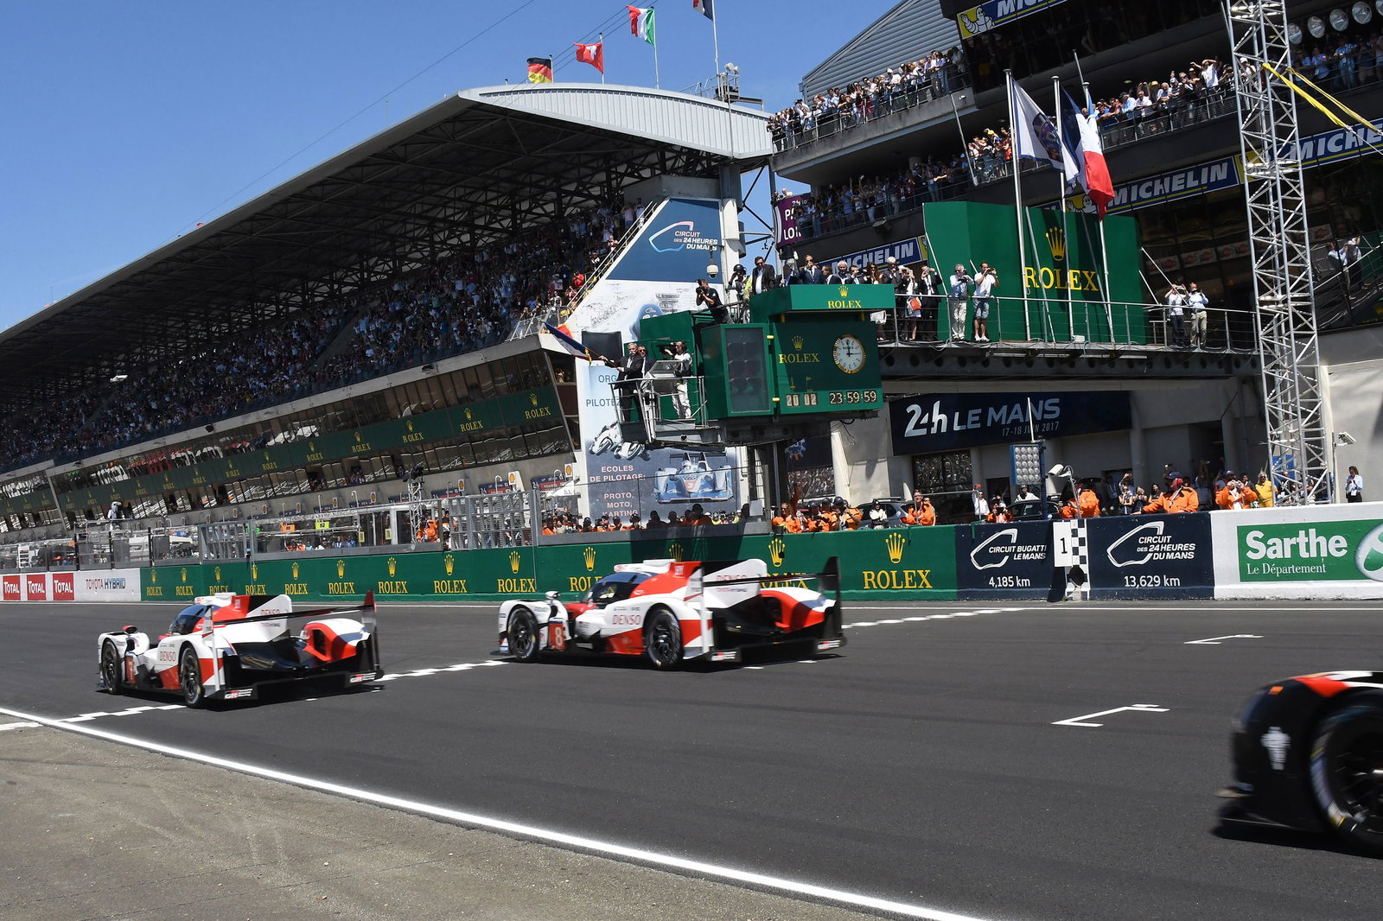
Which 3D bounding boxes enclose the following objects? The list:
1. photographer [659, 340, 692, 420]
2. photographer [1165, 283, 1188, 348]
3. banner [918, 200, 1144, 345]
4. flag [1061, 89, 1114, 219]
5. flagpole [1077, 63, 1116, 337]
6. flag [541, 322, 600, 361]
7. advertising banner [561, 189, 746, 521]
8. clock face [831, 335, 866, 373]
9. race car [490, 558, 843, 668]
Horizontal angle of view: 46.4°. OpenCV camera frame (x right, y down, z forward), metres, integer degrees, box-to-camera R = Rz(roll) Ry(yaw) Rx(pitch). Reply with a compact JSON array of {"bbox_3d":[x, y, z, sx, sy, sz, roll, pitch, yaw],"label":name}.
[{"bbox_3d":[-0.343,-1.814,36.338,0.650,1.750,0.580,-2,-3,-36],"label":"photographer"},{"bbox_3d":[13.093,-3.941,43.555,0.600,1.740,0.500,-4,-3,17],"label":"photographer"},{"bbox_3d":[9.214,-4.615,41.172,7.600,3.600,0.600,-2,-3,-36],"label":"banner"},{"bbox_3d":[9.828,-7.638,40.030,1.350,3.100,0.600,-3,-3,-10],"label":"flag"},{"bbox_3d":[10.321,-6.267,40.760,0.130,6.550,0.130,-5,-1,-36],"label":"flagpole"},{"bbox_3d":[-2.619,-2.559,34.752,1.150,0.900,0.450,-2,-3,-36],"label":"flag"},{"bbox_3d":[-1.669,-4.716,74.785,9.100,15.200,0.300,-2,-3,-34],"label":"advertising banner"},{"bbox_3d":[3.440,-2.339,35.290,0.860,0.860,0.100,-2,-3,-28],"label":"clock face"},{"bbox_3d":[-0.494,1.775,19.013,1.900,1.050,4.650,-2,-3,-37],"label":"race car"}]

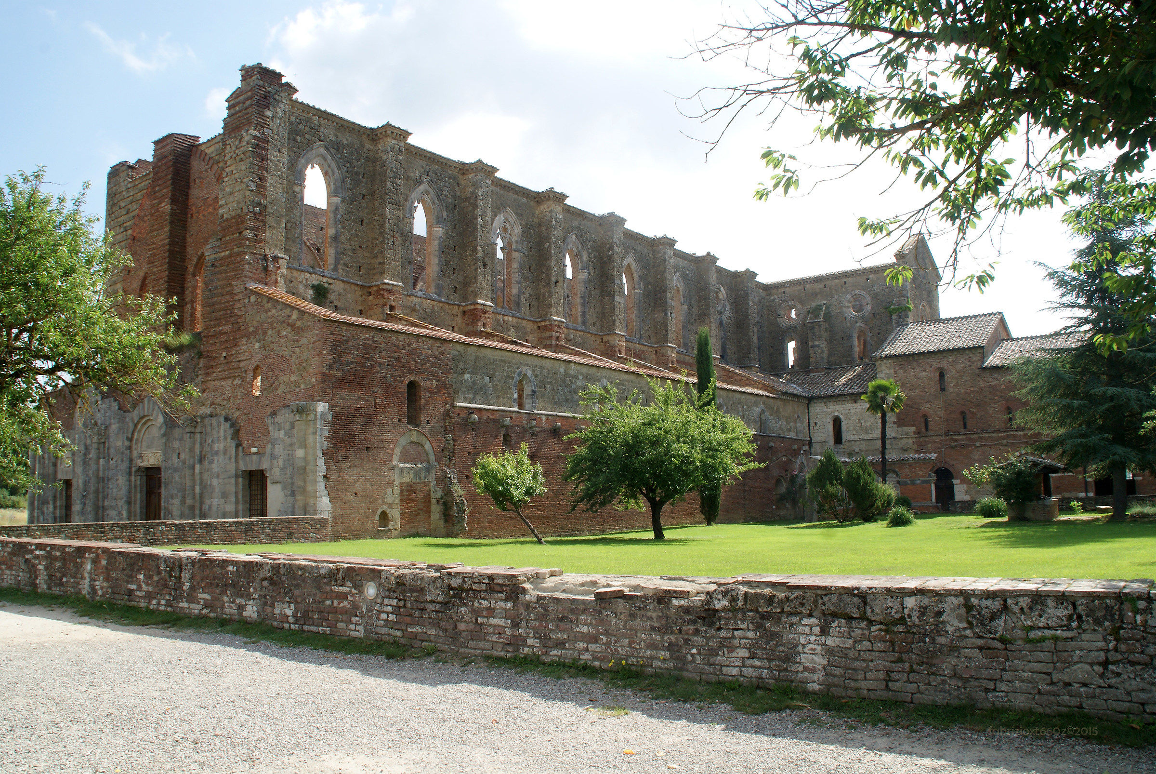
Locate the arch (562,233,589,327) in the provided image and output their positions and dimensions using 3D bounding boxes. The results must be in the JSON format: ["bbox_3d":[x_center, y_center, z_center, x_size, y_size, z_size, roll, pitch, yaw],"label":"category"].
[{"bbox_3d":[-0.390,-5.984,48.670,0.763,5.395,2.098,-6,-9,39],"label":"arch"}]

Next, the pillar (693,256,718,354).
[{"bbox_3d":[8.769,-5.422,58.263,1.188,6.750,1.269,-6,-9,39],"label":"pillar"}]

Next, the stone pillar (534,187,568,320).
[{"bbox_3d":[-1.423,-6.879,45.756,1.188,6.750,1.269,-6,-9,39],"label":"stone pillar"}]

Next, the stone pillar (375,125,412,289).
[{"bbox_3d":[-8.196,-7.798,37.882,1.117,6.921,1.433,-6,-9,39],"label":"stone pillar"}]

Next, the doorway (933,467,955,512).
[{"bbox_3d":[20.603,5.762,48.728,1.144,2.486,0.300,-6,-9,39],"label":"doorway"}]

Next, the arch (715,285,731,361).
[{"bbox_3d":[9.837,-4.458,61.124,0.763,5.505,2.126,-6,-9,39],"label":"arch"}]

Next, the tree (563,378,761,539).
[{"bbox_3d":[3.023,2.583,31.237,6.943,5.815,6.800,-1,-7,5],"label":"tree"}]

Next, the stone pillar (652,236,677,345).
[{"bbox_3d":[5.088,-5.498,50.882,1.200,6.423,1.000,-6,-9,39],"label":"stone pillar"}]

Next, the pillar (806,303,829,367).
[{"bbox_3d":[17.558,-3.722,63.361,1.296,4.698,0.918,-6,-9,39],"label":"pillar"}]

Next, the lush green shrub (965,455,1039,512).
[{"bbox_3d":[19.123,4.550,39.063,3.005,2.925,2.600,-4,-8,26],"label":"lush green shrub"}]

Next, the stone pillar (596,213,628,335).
[{"bbox_3d":[1.974,-6.393,49.925,1.188,6.750,1.269,-6,-9,39],"label":"stone pillar"}]

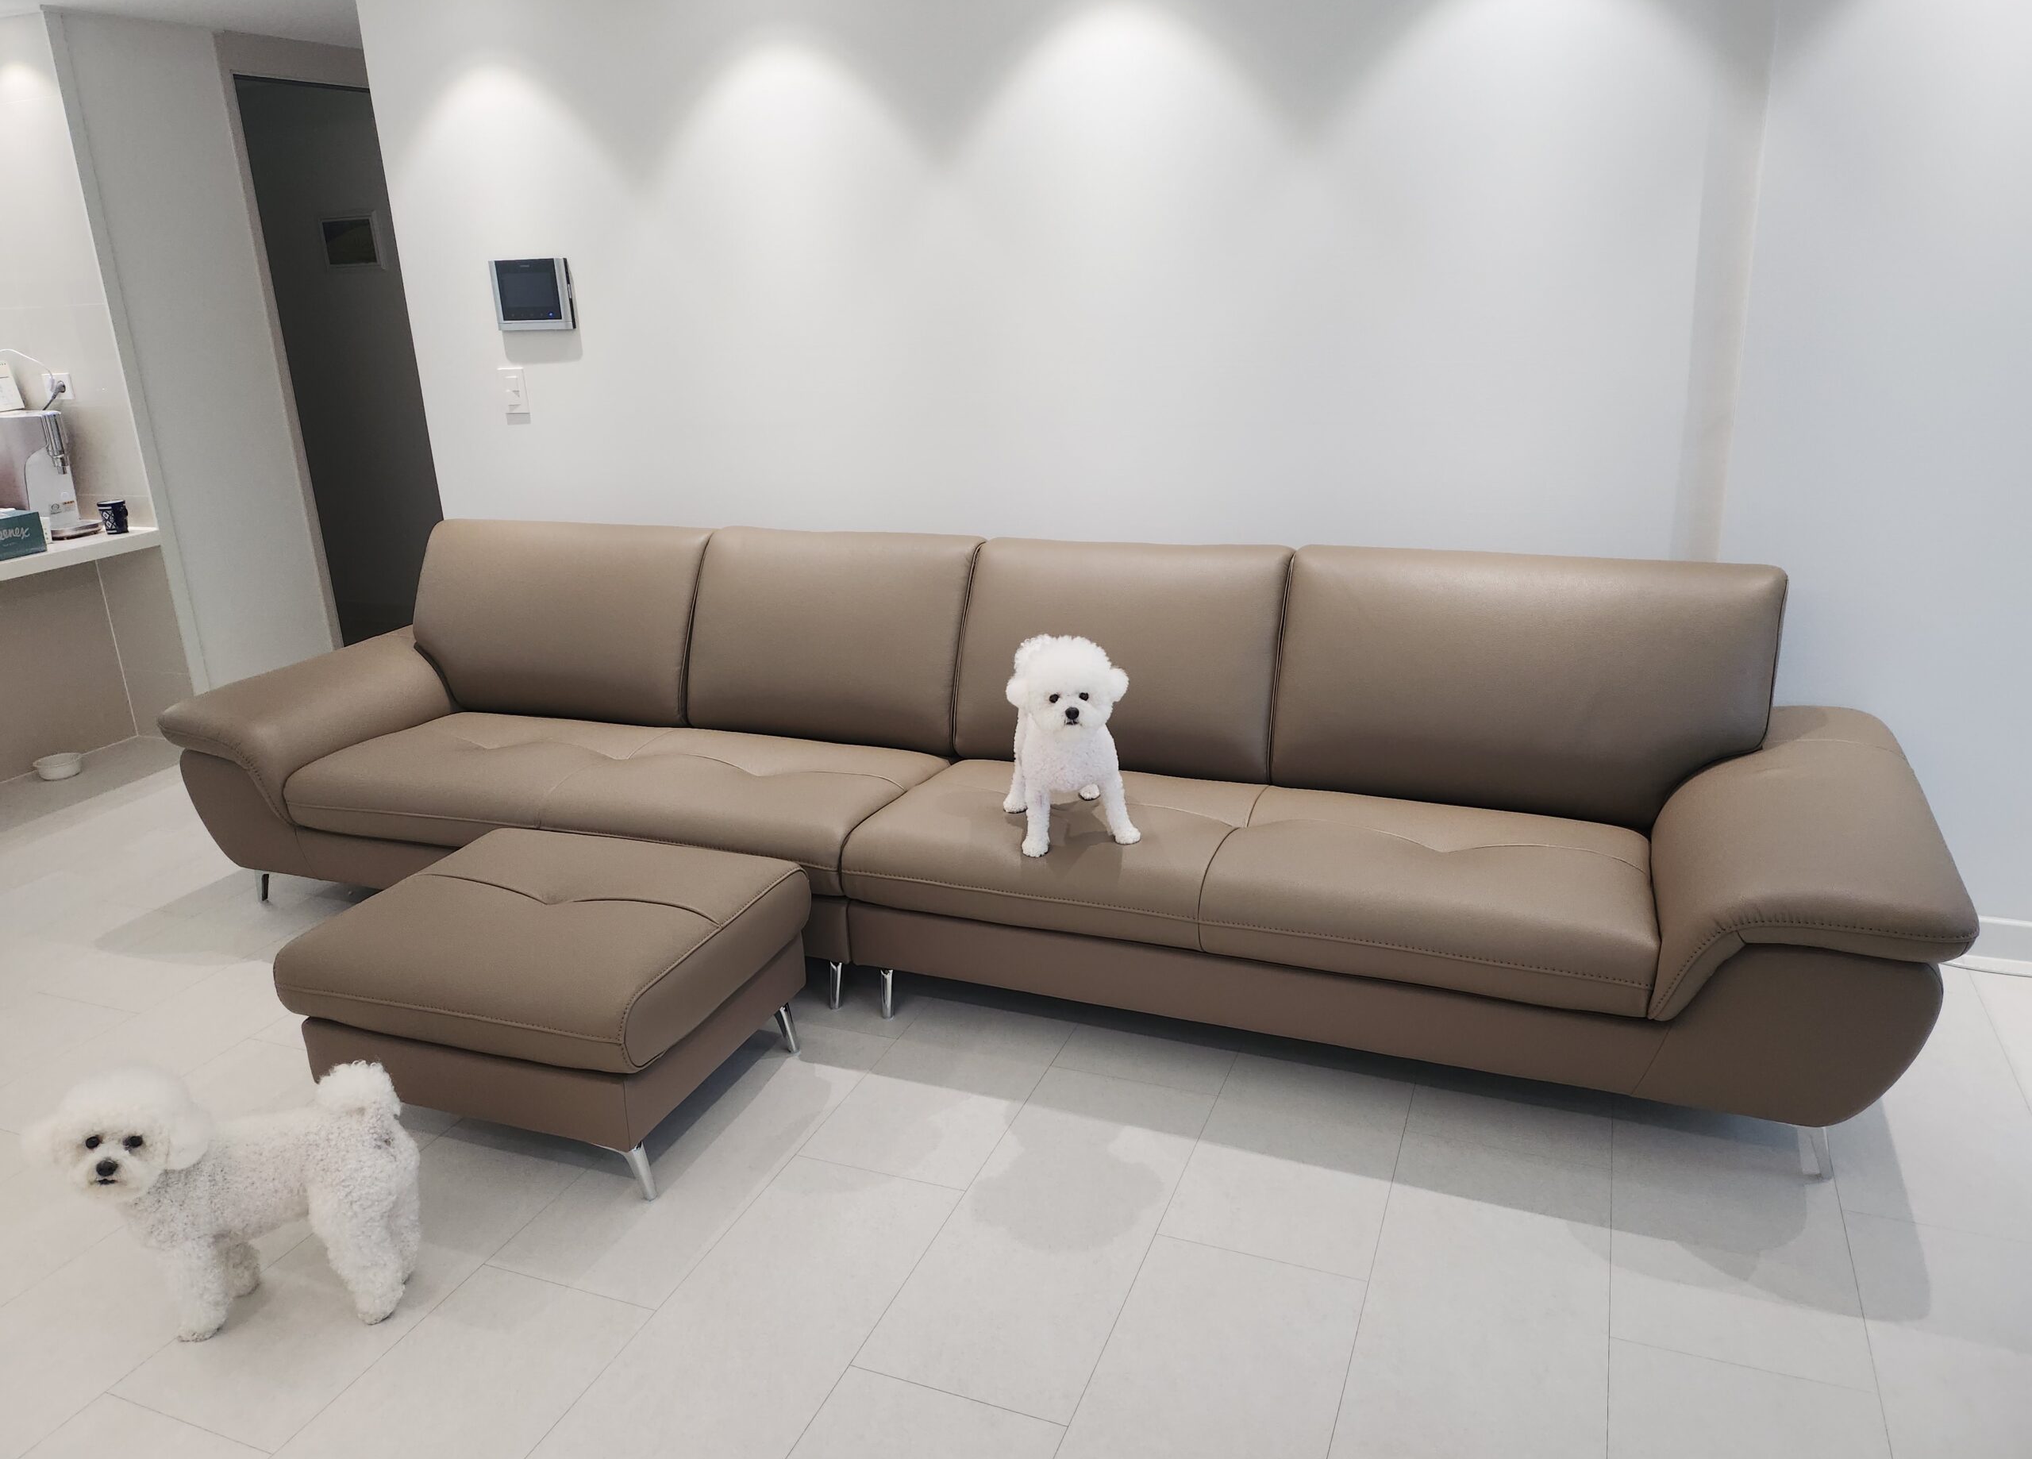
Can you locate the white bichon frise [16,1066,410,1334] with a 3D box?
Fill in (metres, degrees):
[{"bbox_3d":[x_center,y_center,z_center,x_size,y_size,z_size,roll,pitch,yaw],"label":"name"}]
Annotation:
[{"bbox_3d":[-1.109,0.687,2.041,0.490,0.410,0.220,-2,19,2],"label":"white bichon frise"}]

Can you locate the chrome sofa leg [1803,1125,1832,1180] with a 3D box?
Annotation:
[{"bbox_3d":[1.274,0.654,2.238,0.058,0.131,0.061,5,20,22],"label":"chrome sofa leg"}]

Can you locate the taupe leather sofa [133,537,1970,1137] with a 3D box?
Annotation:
[{"bbox_3d":[-0.163,0.058,3.061,3.650,0.816,0.923,5,20,22],"label":"taupe leather sofa"}]

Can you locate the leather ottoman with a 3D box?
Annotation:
[{"bbox_3d":[-0.808,0.485,2.585,0.701,0.416,0.625,5,20,22],"label":"leather ottoman"}]

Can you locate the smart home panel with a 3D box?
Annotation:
[{"bbox_3d":[-1.239,-1.118,3.624,0.244,0.169,0.041,5,20,22],"label":"smart home panel"}]

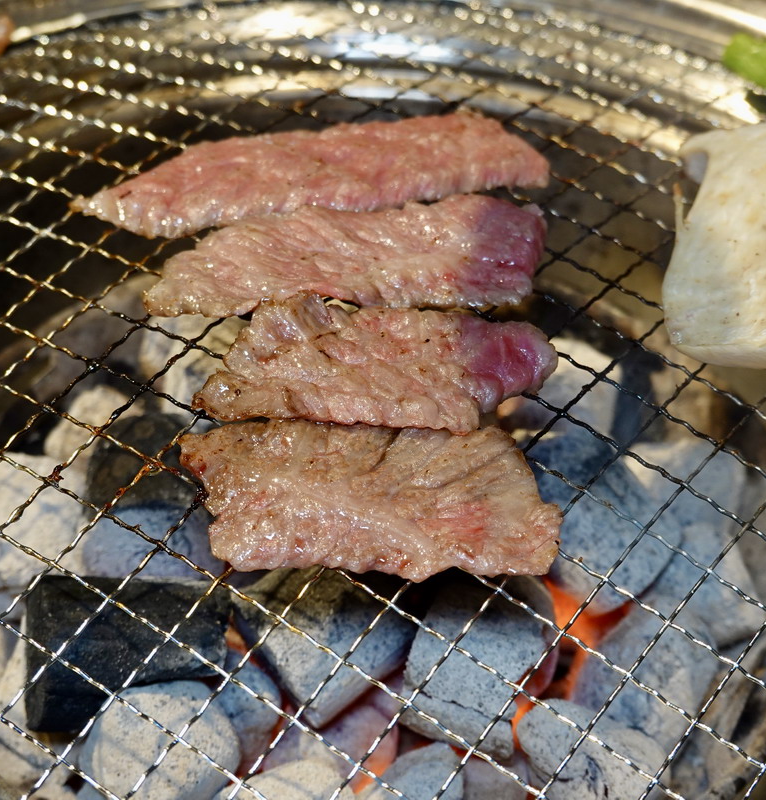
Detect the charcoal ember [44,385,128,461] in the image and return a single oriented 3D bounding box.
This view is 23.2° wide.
[{"bbox_3d":[-0.073,0.007,0.468,0.024,0.019,0.021,9,44,7],"label":"charcoal ember"}]

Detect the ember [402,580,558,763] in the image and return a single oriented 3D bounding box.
[{"bbox_3d":[0.020,0.057,0.404,0.029,0.031,0.033,12,45,11],"label":"ember"}]

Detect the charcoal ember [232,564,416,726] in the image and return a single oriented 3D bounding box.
[{"bbox_3d":[-0.013,0.052,0.405,0.033,0.022,0.027,-22,49,-22],"label":"charcoal ember"}]

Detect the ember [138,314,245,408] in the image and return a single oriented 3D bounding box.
[{"bbox_3d":[-0.048,-0.011,0.482,0.031,0.022,0.024,-2,44,-4],"label":"ember"}]

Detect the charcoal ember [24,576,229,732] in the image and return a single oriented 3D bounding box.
[{"bbox_3d":[-0.054,0.055,0.400,0.041,0.026,0.025,0,44,-2],"label":"charcoal ember"}]

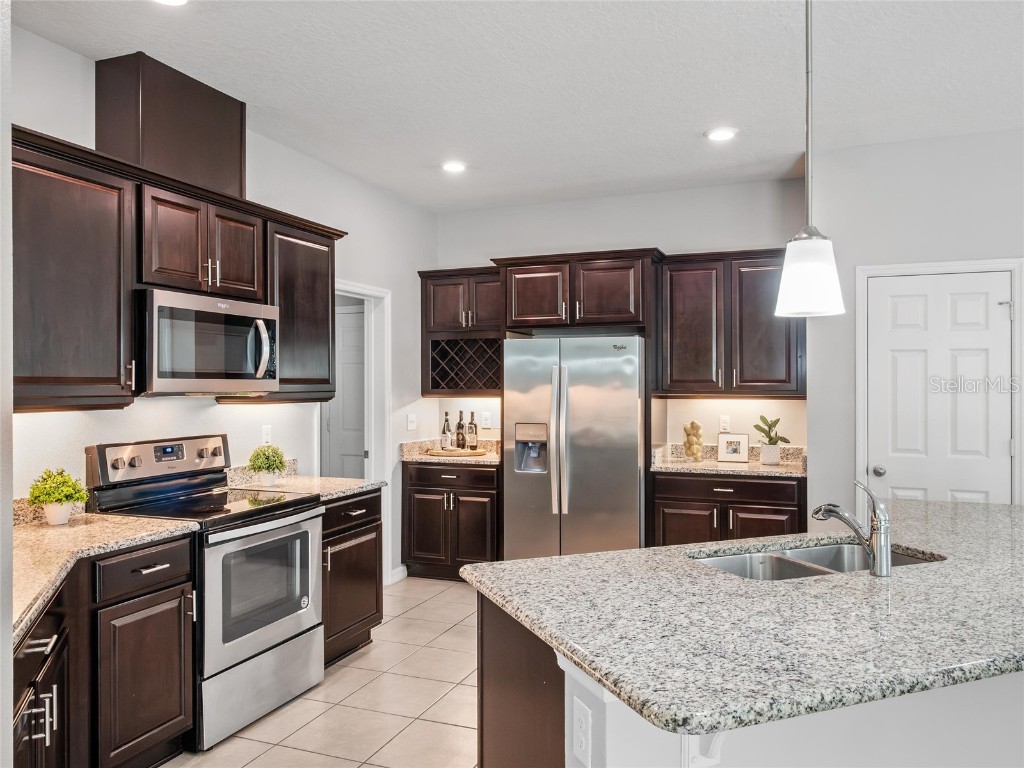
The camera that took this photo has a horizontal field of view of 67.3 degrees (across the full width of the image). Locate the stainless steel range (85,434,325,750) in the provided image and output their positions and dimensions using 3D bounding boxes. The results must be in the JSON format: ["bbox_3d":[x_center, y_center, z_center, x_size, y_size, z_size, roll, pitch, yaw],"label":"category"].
[{"bbox_3d":[-1.330,0.853,3.458,0.675,1.190,0.762,0,0,21],"label":"stainless steel range"}]

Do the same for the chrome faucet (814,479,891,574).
[{"bbox_3d":[1.004,0.410,2.268,0.062,0.252,0.262,0,0,-23],"label":"chrome faucet"}]

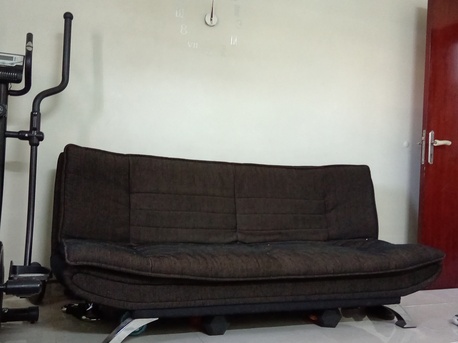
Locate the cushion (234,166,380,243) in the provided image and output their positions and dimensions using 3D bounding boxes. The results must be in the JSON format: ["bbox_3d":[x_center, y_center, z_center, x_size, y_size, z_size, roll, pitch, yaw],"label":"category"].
[{"bbox_3d":[0.439,0.205,2.913,0.890,0.480,0.170,3,-15,-19],"label":"cushion"}]

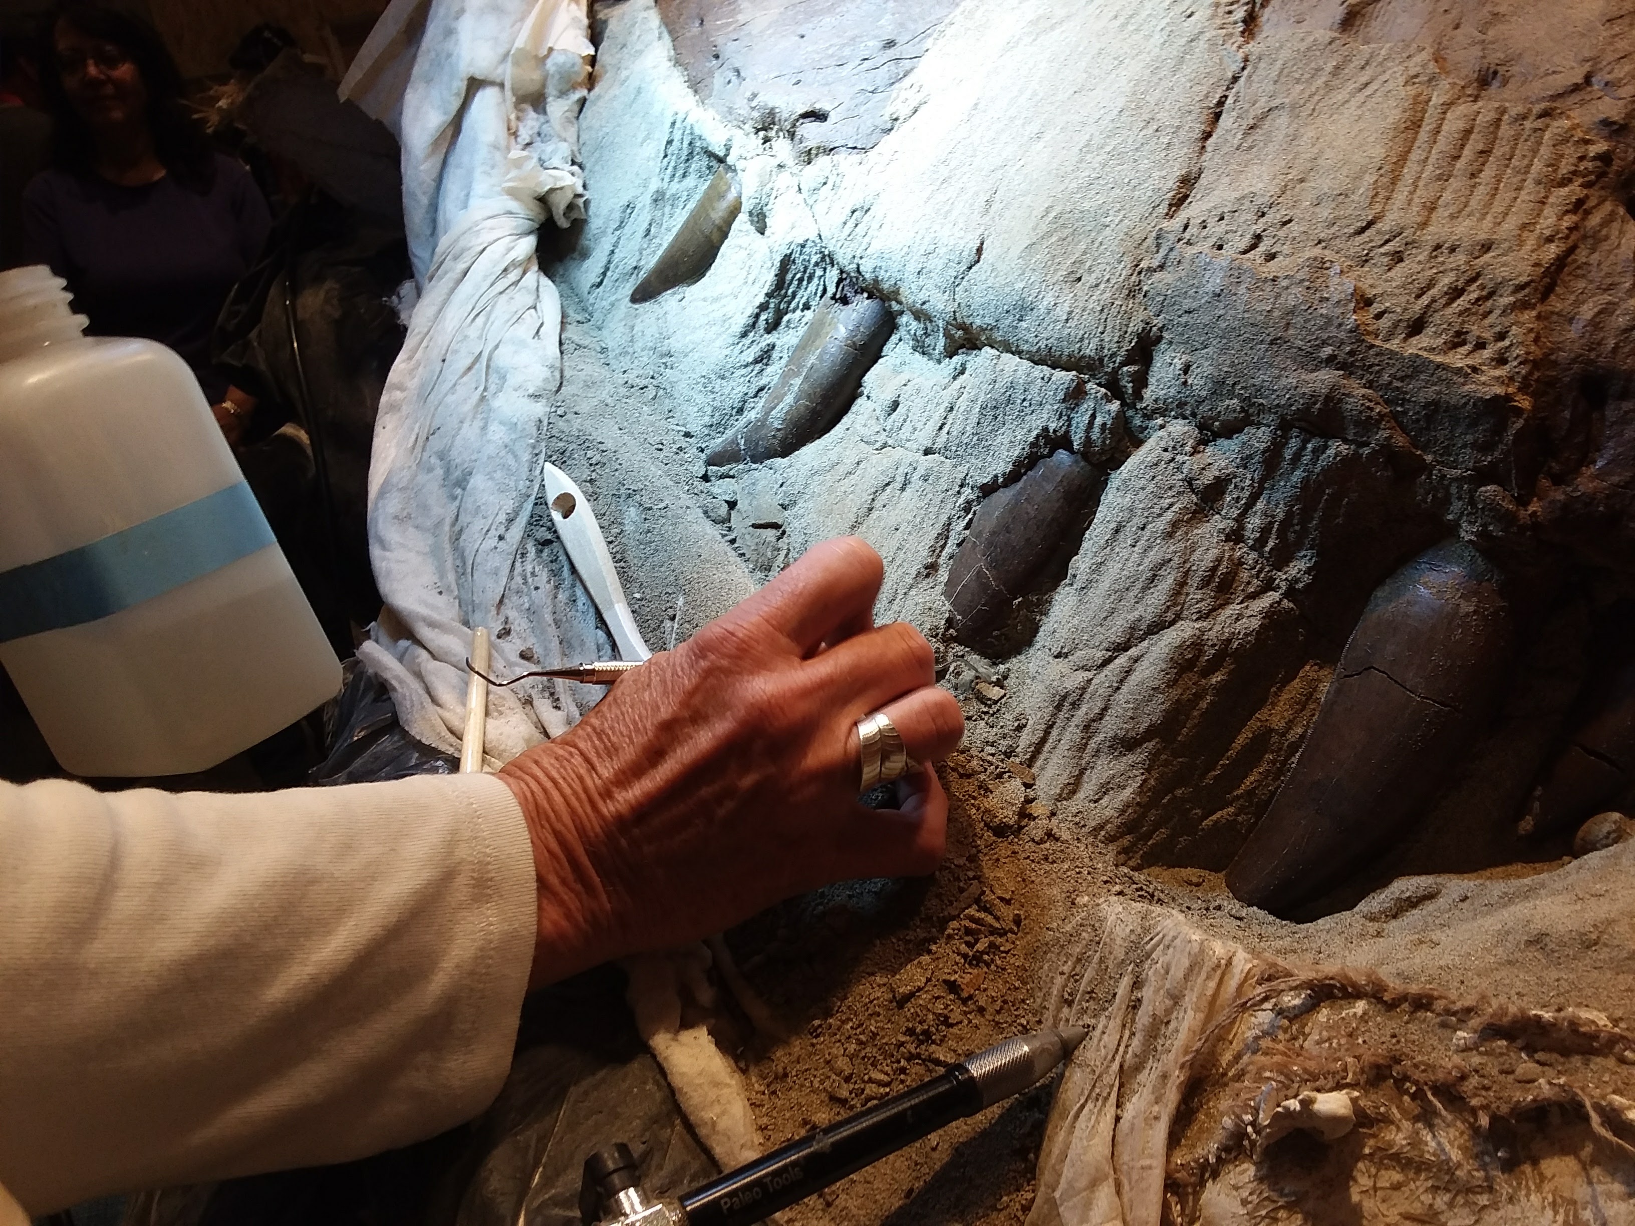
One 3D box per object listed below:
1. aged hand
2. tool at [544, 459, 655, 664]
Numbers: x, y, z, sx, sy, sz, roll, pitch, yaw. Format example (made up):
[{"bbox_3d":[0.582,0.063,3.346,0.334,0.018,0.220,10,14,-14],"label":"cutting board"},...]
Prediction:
[{"bbox_3d":[-0.024,0.049,0.408,0.150,0.100,0.080,-25,-7,-10],"label":"aged hand"},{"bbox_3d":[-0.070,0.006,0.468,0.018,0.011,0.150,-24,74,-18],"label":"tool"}]

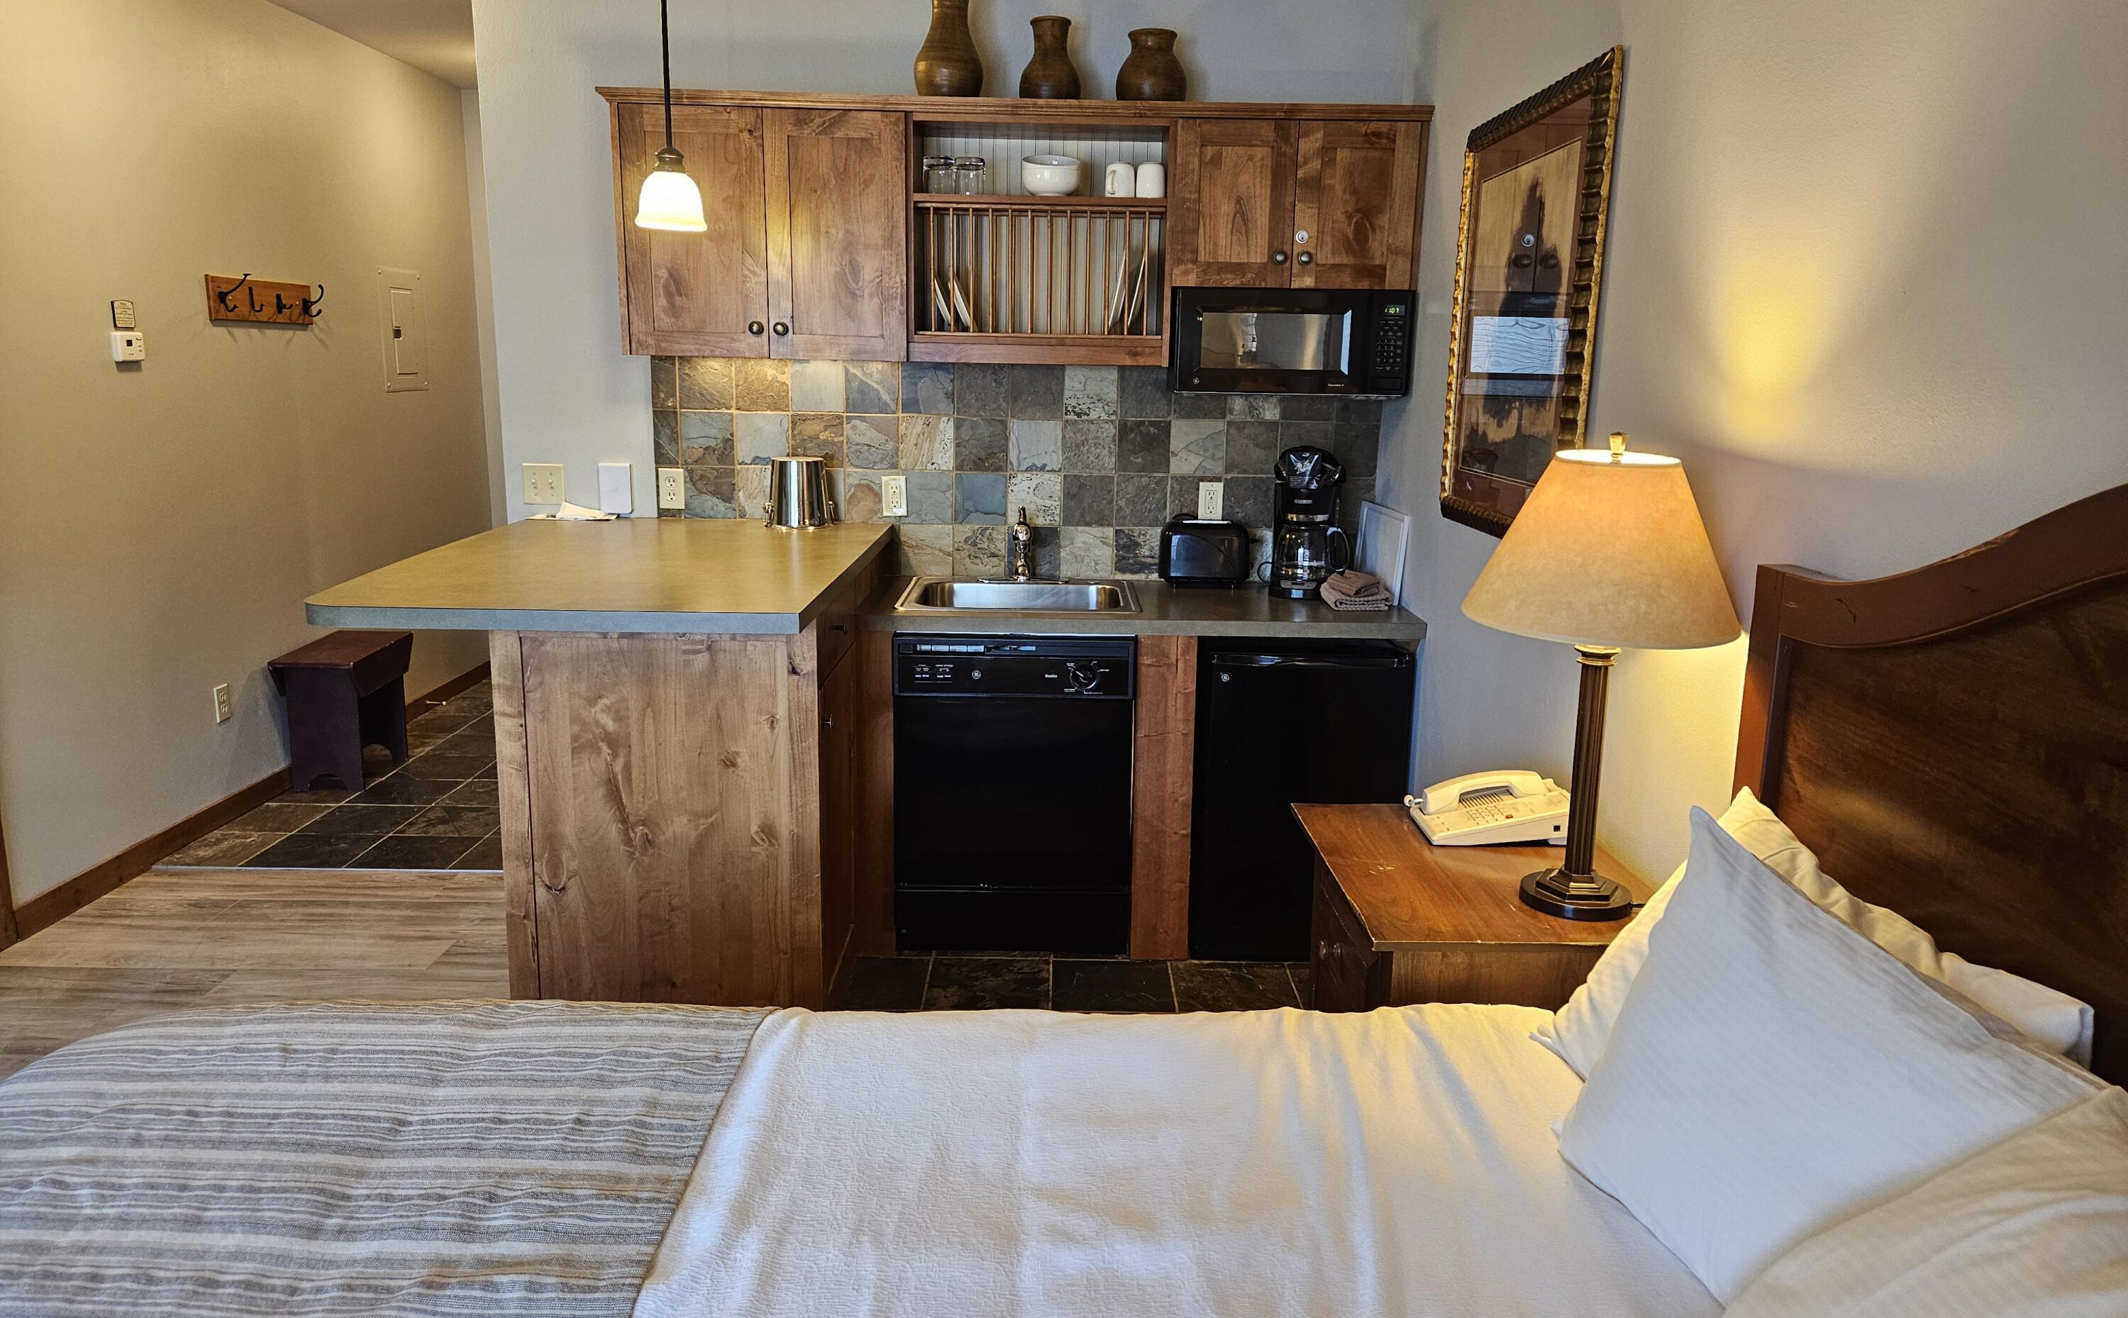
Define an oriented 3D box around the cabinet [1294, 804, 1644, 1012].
[{"bbox_3d":[0.663,0.701,2.360,0.490,0.750,0.630,1,12,-1],"label":"cabinet"}]

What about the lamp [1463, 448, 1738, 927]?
[{"bbox_3d":[0.770,0.027,2.055,0.380,0.700,0.380,1,12,-1],"label":"lamp"}]

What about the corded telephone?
[{"bbox_3d":[0.748,0.252,2.464,0.250,0.090,0.200,1,12,-1],"label":"corded telephone"}]

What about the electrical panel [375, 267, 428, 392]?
[{"bbox_3d":[-2.777,-1.382,5.968,0.025,0.497,0.400,1,12,-1],"label":"electrical panel"}]

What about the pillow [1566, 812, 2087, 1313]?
[{"bbox_3d":[0.659,0.432,1.308,0.170,0.440,0.660,20,7,-8],"label":"pillow"}]

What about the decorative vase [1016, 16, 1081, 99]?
[{"bbox_3d":[-0.035,-1.586,3.776,0.164,0.238,0.164,1,12,-1],"label":"decorative vase"}]

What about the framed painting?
[{"bbox_3d":[0.935,-0.697,2.930,0.035,0.905,0.840,1,12,-1],"label":"framed painting"}]

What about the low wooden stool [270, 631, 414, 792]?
[{"bbox_3d":[-2.584,0.195,5.190,0.285,0.475,0.580,1,12,-1],"label":"low wooden stool"}]

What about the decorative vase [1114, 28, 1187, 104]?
[{"bbox_3d":[0.234,-1.570,3.782,0.188,0.212,0.188,1,12,-1],"label":"decorative vase"}]

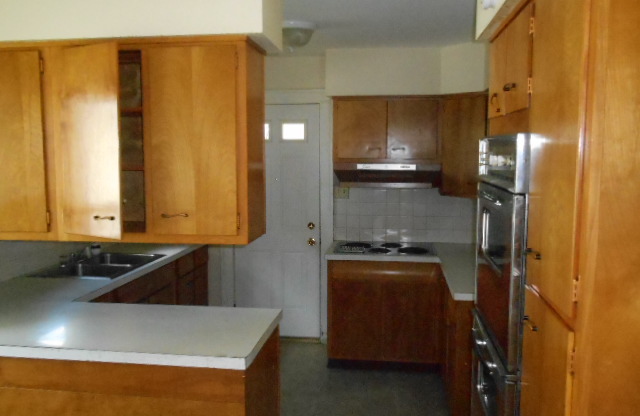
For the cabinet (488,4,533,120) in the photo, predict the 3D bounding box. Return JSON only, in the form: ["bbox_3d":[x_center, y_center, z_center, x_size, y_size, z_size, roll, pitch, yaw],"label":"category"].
[{"bbox_3d":[0.938,-0.485,1.988,0.560,0.310,0.690,1,5,7],"label":"cabinet"}]

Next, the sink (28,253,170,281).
[{"bbox_3d":[-1.468,0.467,3.867,0.550,0.180,0.850,1,5,7],"label":"sink"}]

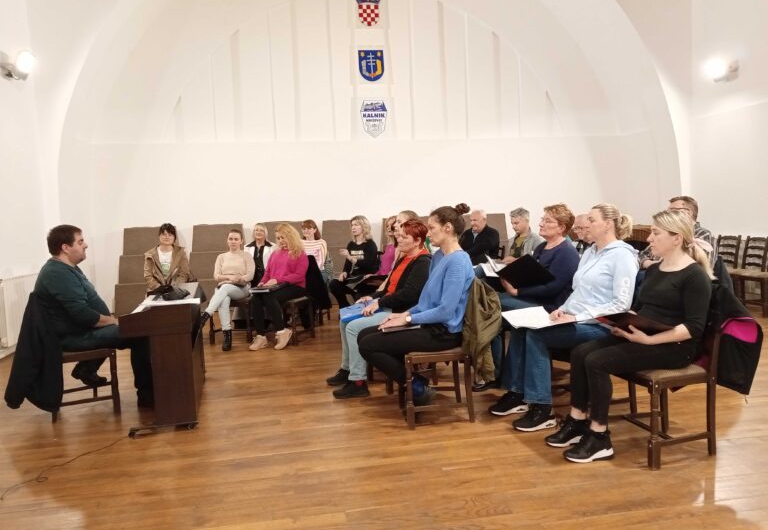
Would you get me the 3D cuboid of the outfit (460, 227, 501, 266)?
[{"bbox_3d":[1.011,-0.116,6.557,0.520,0.620,0.420,0,5,32],"label":"outfit"}]

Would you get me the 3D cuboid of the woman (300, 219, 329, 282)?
[{"bbox_3d":[-0.916,0.100,8.121,0.520,1.330,0.800,-2,4,9],"label":"woman"}]

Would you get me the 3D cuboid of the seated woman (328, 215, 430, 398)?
[{"bbox_3d":[-0.057,0.302,4.772,0.800,1.270,0.520,-4,5,-13],"label":"seated woman"}]

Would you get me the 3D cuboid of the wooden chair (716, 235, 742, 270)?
[{"bbox_3d":[4.165,0.063,7.901,0.460,0.870,0.430,-4,5,-13],"label":"wooden chair"}]

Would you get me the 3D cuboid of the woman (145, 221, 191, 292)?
[{"bbox_3d":[-2.392,0.232,6.943,0.540,1.350,0.780,-4,4,-14],"label":"woman"}]

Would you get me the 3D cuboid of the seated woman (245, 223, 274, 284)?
[{"bbox_3d":[-1.474,0.144,7.483,0.500,1.270,0.720,-3,5,-12],"label":"seated woman"}]

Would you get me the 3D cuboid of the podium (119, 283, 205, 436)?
[{"bbox_3d":[-1.514,0.618,4.394,0.450,0.830,1.020,-4,5,-13],"label":"podium"}]

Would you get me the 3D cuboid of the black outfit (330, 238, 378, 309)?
[{"bbox_3d":[-0.359,0.258,7.000,0.780,1.050,0.520,-6,5,-44],"label":"black outfit"}]

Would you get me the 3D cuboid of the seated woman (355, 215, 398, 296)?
[{"bbox_3d":[-0.003,0.150,6.804,0.820,1.320,0.520,-6,5,-41],"label":"seated woman"}]

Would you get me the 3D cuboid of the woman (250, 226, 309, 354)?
[{"bbox_3d":[-1.121,0.221,6.785,0.550,1.280,0.850,0,4,33],"label":"woman"}]

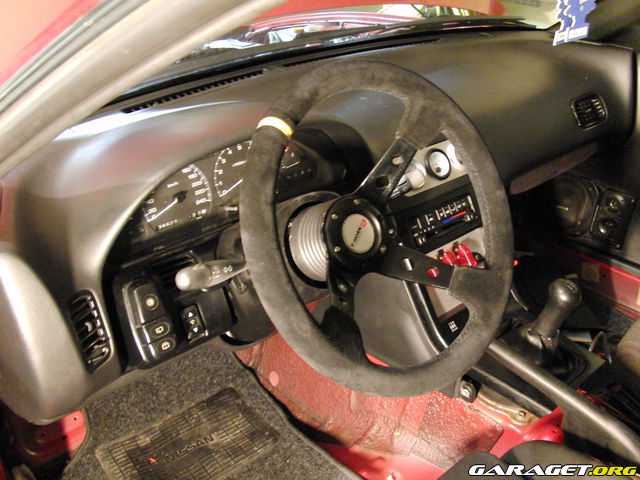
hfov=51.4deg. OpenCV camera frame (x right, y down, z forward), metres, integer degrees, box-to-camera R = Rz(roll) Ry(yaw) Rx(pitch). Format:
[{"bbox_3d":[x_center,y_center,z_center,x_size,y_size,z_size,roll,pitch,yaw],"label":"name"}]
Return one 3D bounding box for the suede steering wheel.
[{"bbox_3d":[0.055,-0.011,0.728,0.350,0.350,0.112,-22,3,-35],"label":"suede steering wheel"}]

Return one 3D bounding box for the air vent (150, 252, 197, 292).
[{"bbox_3d":[-0.170,0.037,0.790,0.062,0.047,0.025,-22,21,-35],"label":"air vent"}]

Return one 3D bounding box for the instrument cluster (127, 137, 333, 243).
[{"bbox_3d":[-0.119,-0.081,0.914,0.335,0.113,0.065,-21,8,-35],"label":"instrument cluster"}]

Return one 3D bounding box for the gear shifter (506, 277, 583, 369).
[{"bbox_3d":[0.359,0.128,1.020,0.085,0.150,0.105,-22,43,-35],"label":"gear shifter"}]

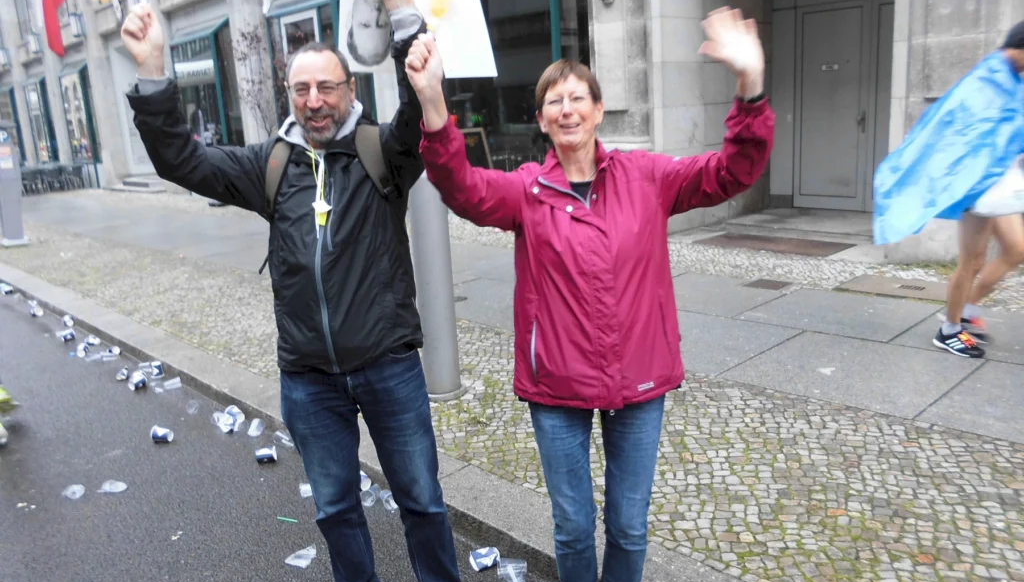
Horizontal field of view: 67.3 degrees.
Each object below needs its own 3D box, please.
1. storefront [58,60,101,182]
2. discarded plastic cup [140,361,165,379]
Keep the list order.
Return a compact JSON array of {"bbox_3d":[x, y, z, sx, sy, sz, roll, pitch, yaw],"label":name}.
[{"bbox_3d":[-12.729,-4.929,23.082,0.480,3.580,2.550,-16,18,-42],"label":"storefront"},{"bbox_3d":[-2.335,0.523,5.058,0.077,0.085,0.077,-4,13,0],"label":"discarded plastic cup"}]

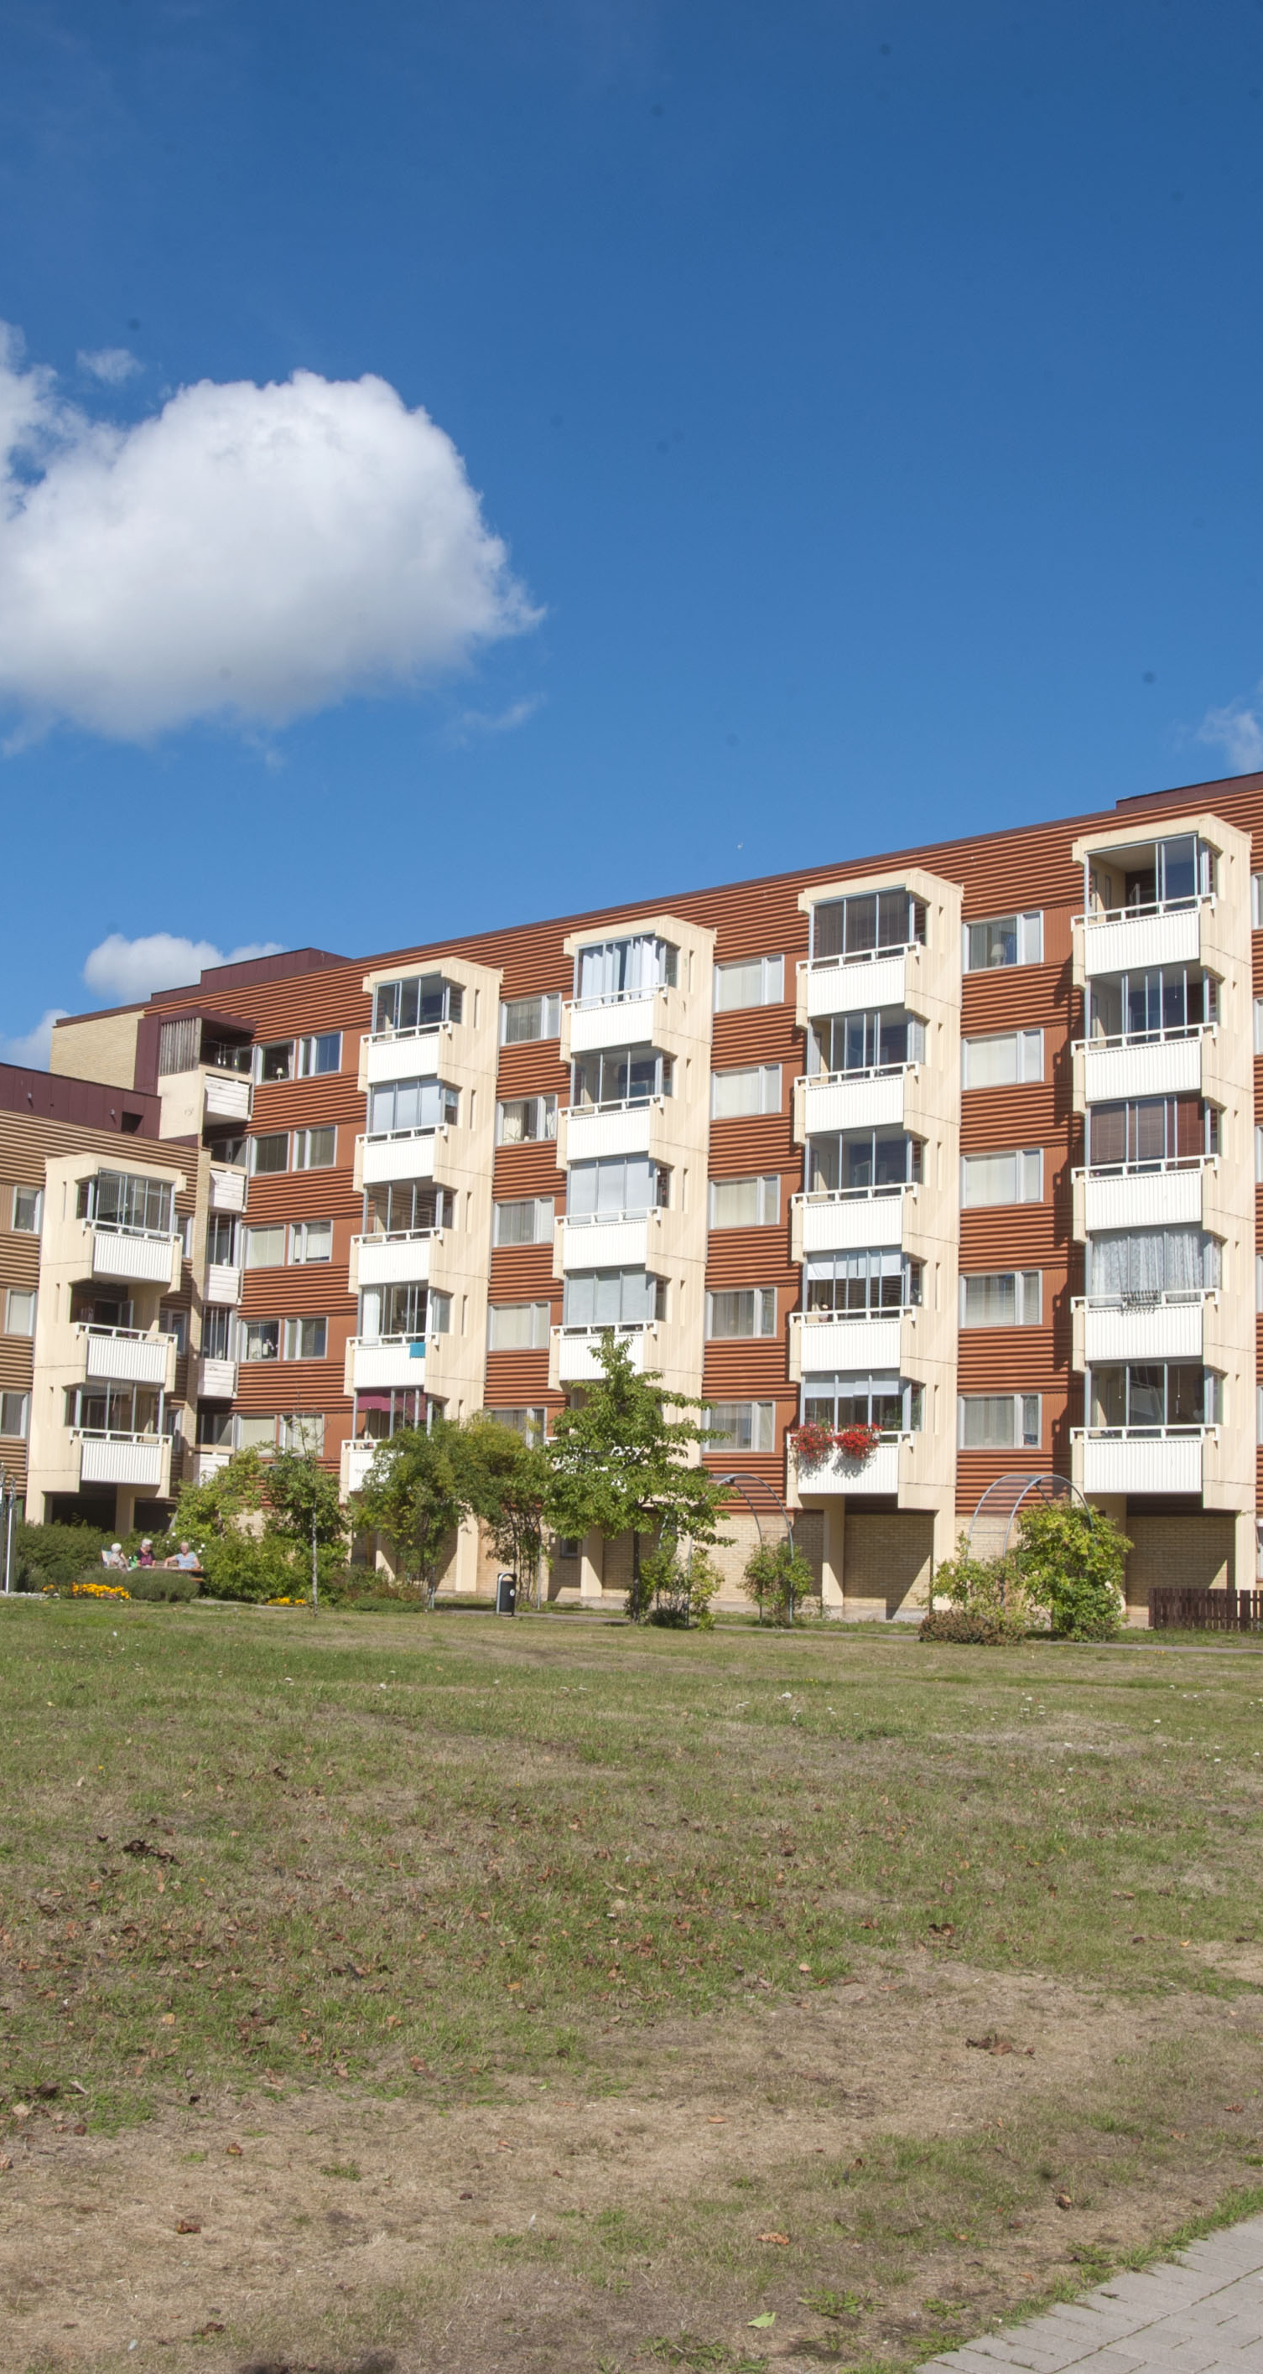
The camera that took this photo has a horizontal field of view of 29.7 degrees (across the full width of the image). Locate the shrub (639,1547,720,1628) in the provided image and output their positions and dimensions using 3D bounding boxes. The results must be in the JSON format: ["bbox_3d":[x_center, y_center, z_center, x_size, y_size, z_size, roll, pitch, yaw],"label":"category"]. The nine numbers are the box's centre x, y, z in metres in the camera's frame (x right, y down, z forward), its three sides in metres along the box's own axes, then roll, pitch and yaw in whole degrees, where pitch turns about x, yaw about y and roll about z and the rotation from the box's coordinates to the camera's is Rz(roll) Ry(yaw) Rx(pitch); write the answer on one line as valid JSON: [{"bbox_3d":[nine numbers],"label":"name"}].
[{"bbox_3d":[0.937,7.933,47.000,1.500,1.600,1.400,-6,-12,39],"label":"shrub"}]

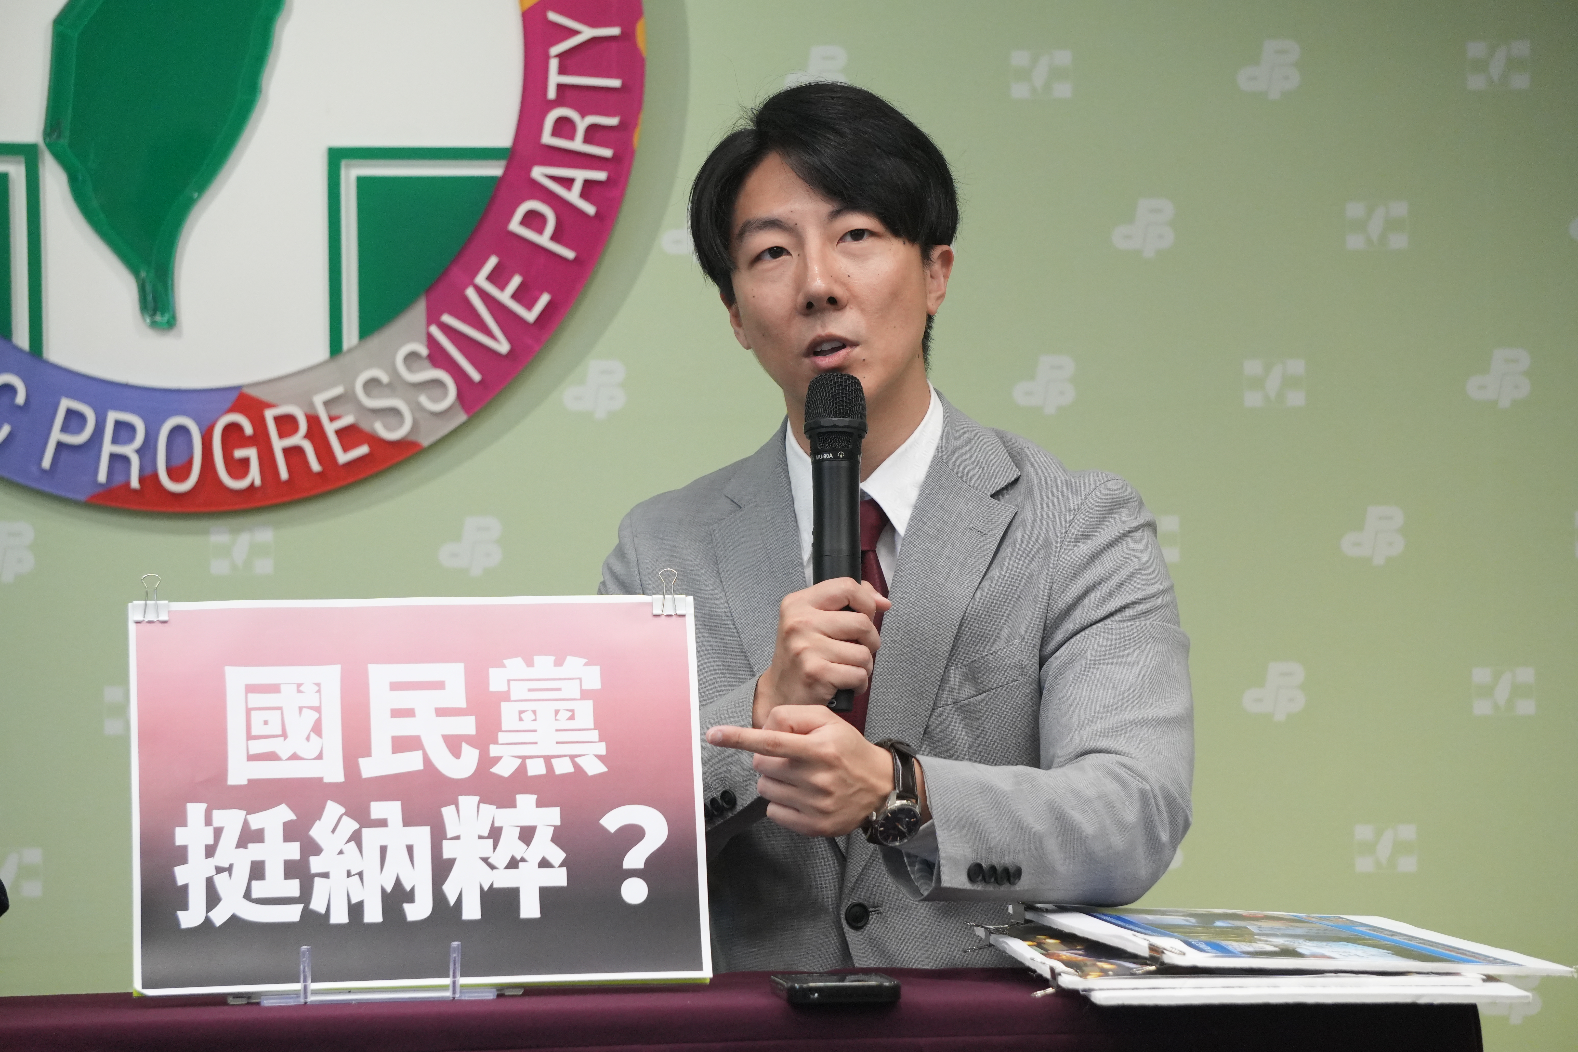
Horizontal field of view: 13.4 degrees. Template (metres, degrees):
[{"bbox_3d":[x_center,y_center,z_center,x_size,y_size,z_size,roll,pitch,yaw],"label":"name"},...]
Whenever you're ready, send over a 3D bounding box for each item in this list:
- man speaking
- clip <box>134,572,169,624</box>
[{"bbox_3d":[0.080,0.355,5.100,0.500,1.380,0.600,-1,-2,7],"label":"man speaking"},{"bbox_3d":[-0.470,0.053,4.945,0.026,0.036,0.014,0,-18,-5],"label":"clip"}]

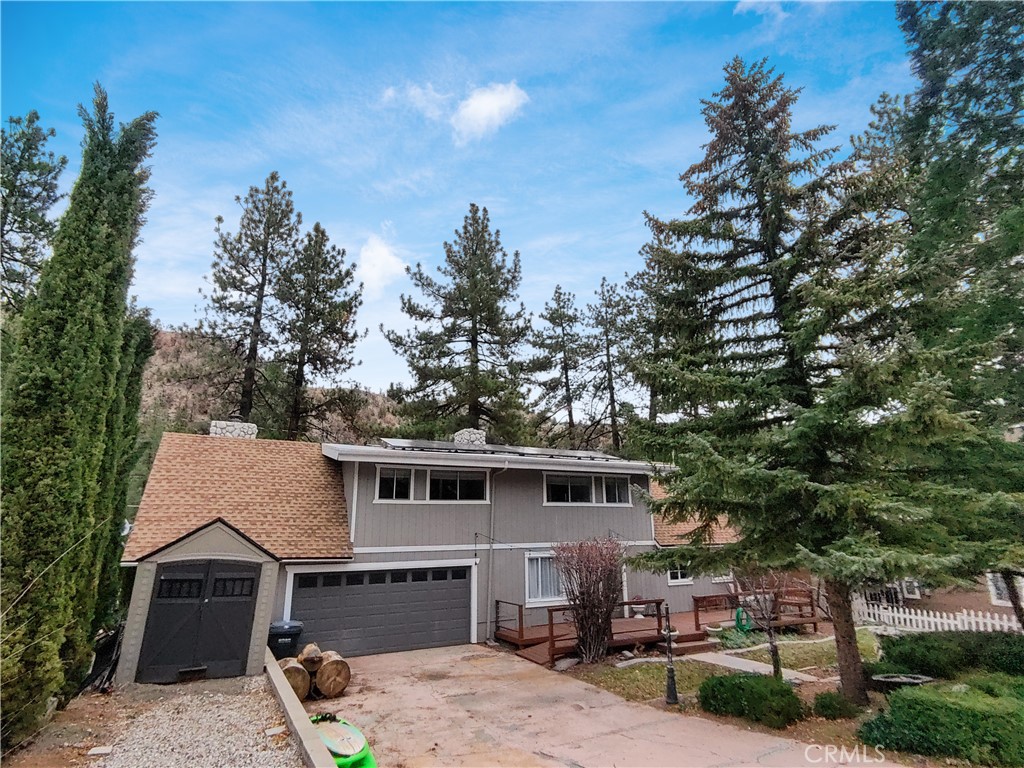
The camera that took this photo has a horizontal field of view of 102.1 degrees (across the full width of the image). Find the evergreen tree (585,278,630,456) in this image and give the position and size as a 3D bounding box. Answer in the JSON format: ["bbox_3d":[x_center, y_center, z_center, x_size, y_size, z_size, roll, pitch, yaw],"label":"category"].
[{"bbox_3d":[7.231,1.683,30.189,4.600,20.740,4.600,6,-15,-18],"label":"evergreen tree"}]

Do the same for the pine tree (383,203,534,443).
[{"bbox_3d":[-2.486,-1.034,25.428,8.800,23.350,8.800,6,-15,-18],"label":"pine tree"}]

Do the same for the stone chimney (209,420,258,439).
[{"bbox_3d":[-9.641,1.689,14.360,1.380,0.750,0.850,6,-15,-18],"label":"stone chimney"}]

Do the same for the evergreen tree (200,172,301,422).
[{"bbox_3d":[-13.602,-1.524,21.371,5.000,21.960,5.000,6,-15,-18],"label":"evergreen tree"}]

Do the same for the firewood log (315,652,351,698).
[{"bbox_3d":[-3.749,6.000,8.520,0.640,0.640,0.460,13,-19,-39],"label":"firewood log"}]

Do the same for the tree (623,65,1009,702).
[{"bbox_3d":[7.065,-1.627,10.302,6.800,16.400,6.800,6,-15,-18],"label":"tree"}]

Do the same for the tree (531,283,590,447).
[{"bbox_3d":[4.095,1.944,31.244,4.500,20.680,4.500,6,-15,-18],"label":"tree"}]

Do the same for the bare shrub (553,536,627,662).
[{"bbox_3d":[2.070,5.649,10.880,1.850,2.950,1.850,1,-14,0],"label":"bare shrub"}]

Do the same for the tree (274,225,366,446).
[{"bbox_3d":[-11.322,-0.039,21.823,4.900,19.370,4.900,6,-15,-18],"label":"tree"}]

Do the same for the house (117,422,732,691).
[{"bbox_3d":[-1.615,5.334,15.866,18.700,6.300,8.200,6,-15,-18],"label":"house"}]

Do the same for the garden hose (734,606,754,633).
[{"bbox_3d":[7.299,7.393,13.000,0.580,0.780,0.300,6,-15,-18],"label":"garden hose"}]

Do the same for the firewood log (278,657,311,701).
[{"bbox_3d":[-4.446,5.990,8.361,0.590,0.590,0.460,14,-20,-42],"label":"firewood log"}]

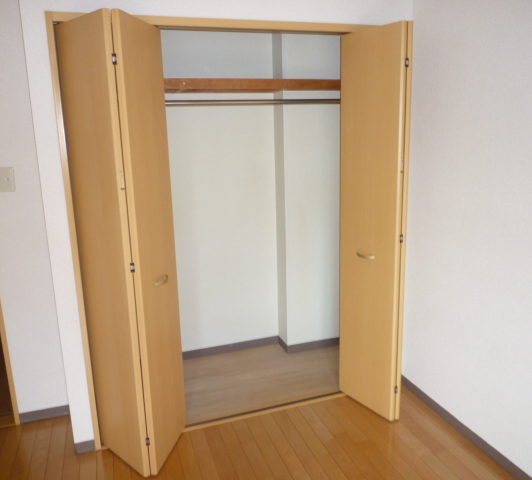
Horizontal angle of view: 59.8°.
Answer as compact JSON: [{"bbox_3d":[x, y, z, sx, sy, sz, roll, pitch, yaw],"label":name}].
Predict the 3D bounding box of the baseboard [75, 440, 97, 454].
[{"bbox_3d":[-0.876,1.010,2.245,0.086,0.056,0.012,-5,12,-17],"label":"baseboard"}]

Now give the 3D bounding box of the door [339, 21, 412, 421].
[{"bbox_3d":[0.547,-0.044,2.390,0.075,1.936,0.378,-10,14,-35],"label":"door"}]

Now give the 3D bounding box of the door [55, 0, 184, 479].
[{"bbox_3d":[-0.607,0.073,2.028,0.418,1.931,0.350,-5,12,-17],"label":"door"}]

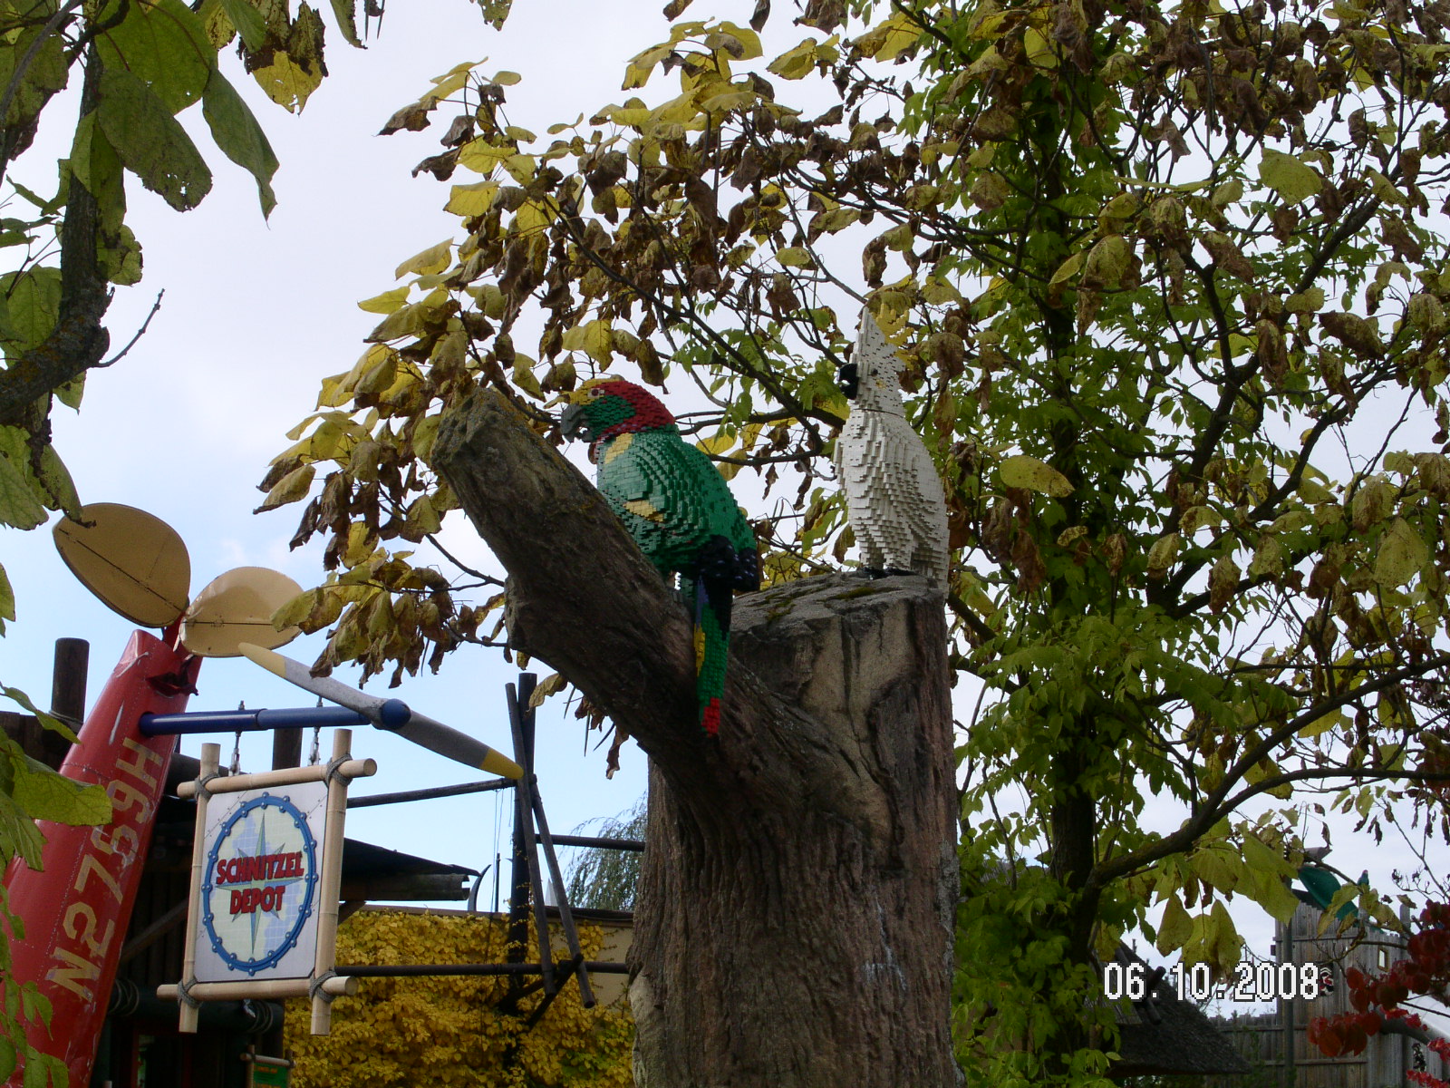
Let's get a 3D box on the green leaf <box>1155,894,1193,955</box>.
[{"bbox_3d":[1.024,0.867,6.400,0.085,0.135,0.050,1,-12,0],"label":"green leaf"}]

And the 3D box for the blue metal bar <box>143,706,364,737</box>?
[{"bbox_3d":[-2.348,0.870,13.895,1.753,0.105,0.105,-5,-13,41],"label":"blue metal bar"}]

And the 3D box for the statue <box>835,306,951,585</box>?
[{"bbox_3d":[0.285,-0.150,4.720,0.235,0.460,0.155,12,-16,-41],"label":"statue"}]

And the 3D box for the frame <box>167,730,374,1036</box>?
[{"bbox_3d":[-2.218,1.639,13.600,1.390,1.434,0.160,-9,-16,40],"label":"frame"}]

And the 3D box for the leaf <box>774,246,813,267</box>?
[{"bbox_3d":[0.166,-0.696,6.800,0.095,0.055,0.090,1,-12,0],"label":"leaf"}]

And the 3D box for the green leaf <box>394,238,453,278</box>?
[{"bbox_3d":[-0.730,-0.692,6.800,0.140,0.080,0.080,1,-12,0],"label":"green leaf"}]

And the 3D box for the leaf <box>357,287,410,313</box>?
[{"bbox_3d":[-0.826,-0.591,6.800,0.122,0.055,0.090,1,-12,0],"label":"leaf"}]

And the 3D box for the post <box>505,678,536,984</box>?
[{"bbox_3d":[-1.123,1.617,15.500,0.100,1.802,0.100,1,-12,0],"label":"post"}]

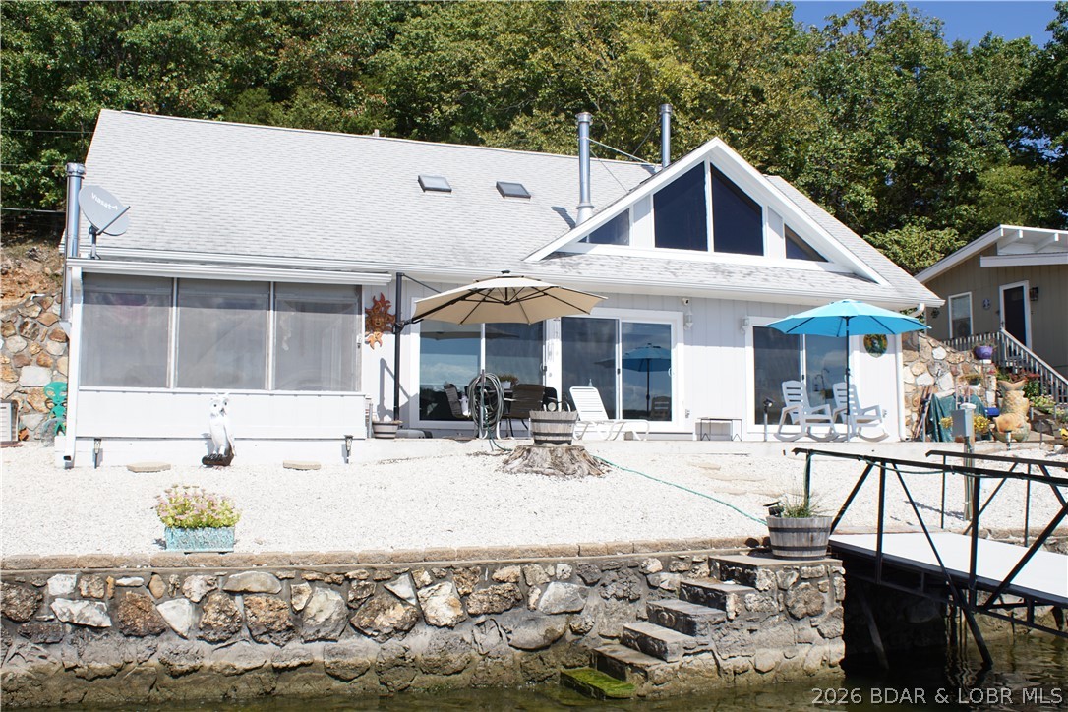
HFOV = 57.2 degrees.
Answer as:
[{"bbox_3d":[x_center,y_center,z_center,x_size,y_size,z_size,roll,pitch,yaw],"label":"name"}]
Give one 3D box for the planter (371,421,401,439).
[{"bbox_3d":[-2.053,1.057,13.661,0.400,0.245,0.400,2,-6,-17],"label":"planter"}]

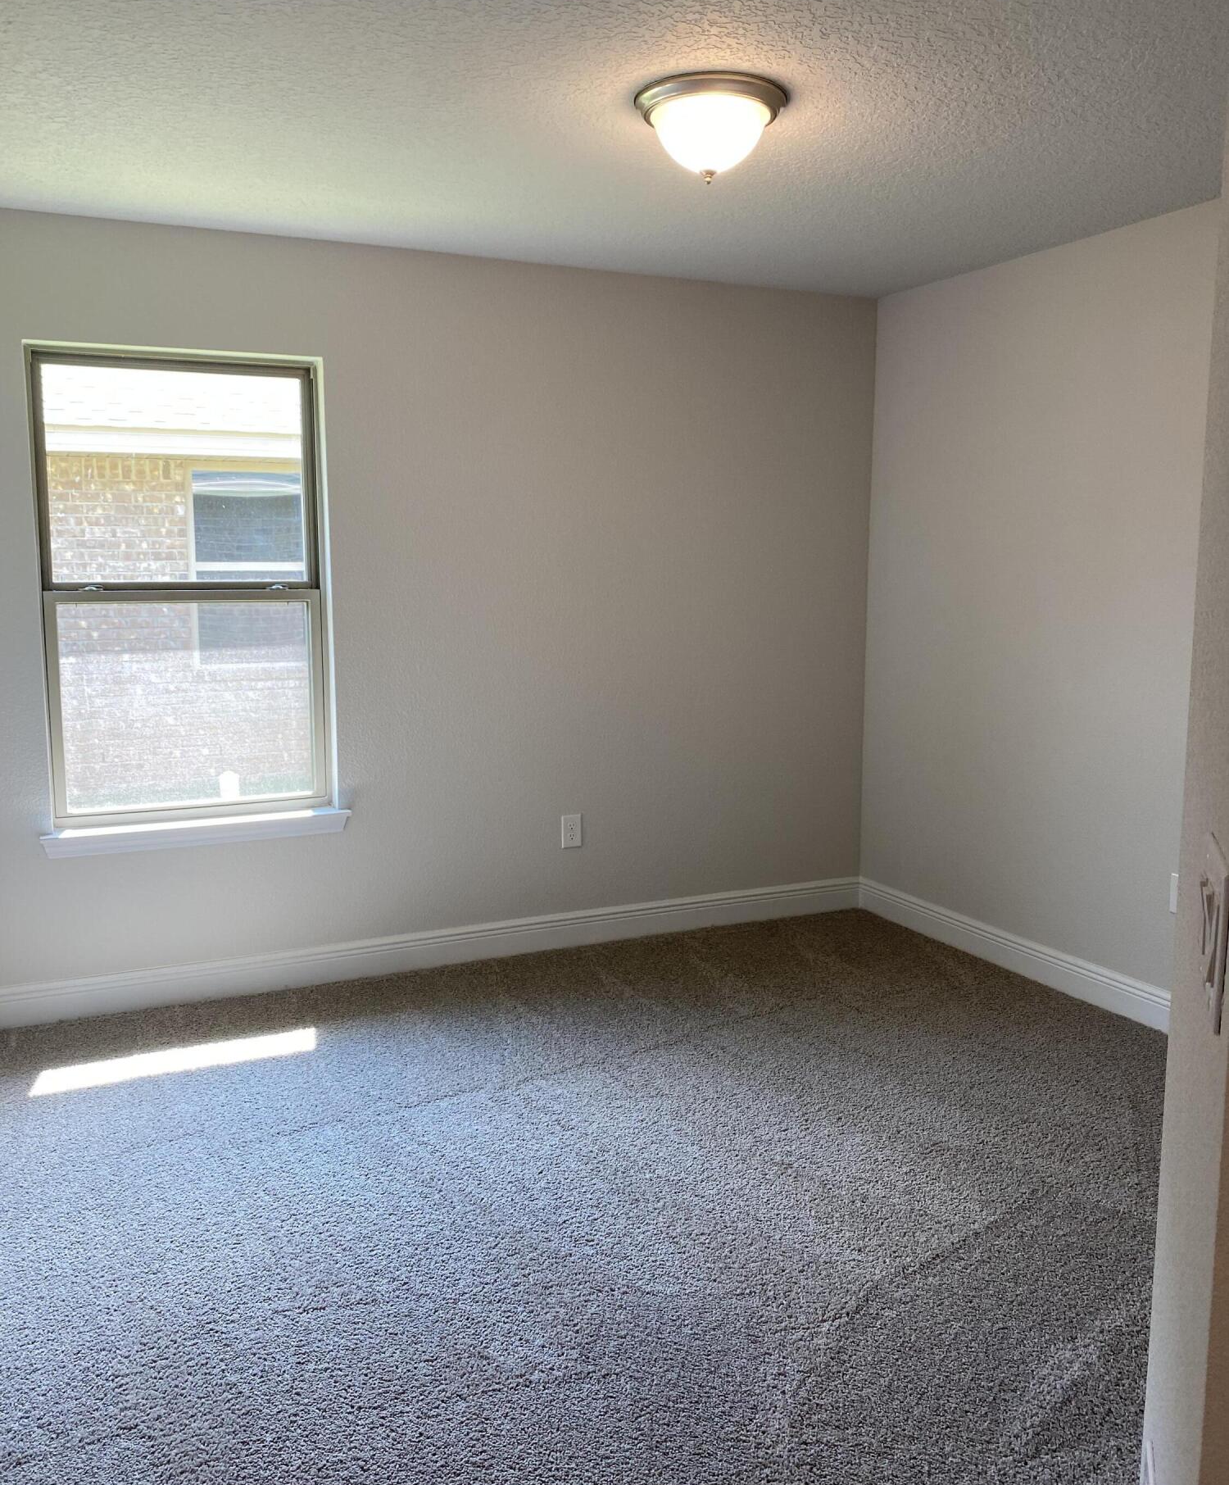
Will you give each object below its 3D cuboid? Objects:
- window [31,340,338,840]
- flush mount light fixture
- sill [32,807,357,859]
[{"bbox_3d":[-1.380,-0.489,3.978,0.872,1.475,0.080,-4,9,-25],"label":"window"},{"bbox_3d":[0.210,-1.319,2.703,0.334,0.177,0.334,0,9,0],"label":"flush mount light fixture"},{"bbox_3d":[-1.344,0.289,4.013,0.956,0.071,0.125,-4,9,-25],"label":"sill"}]

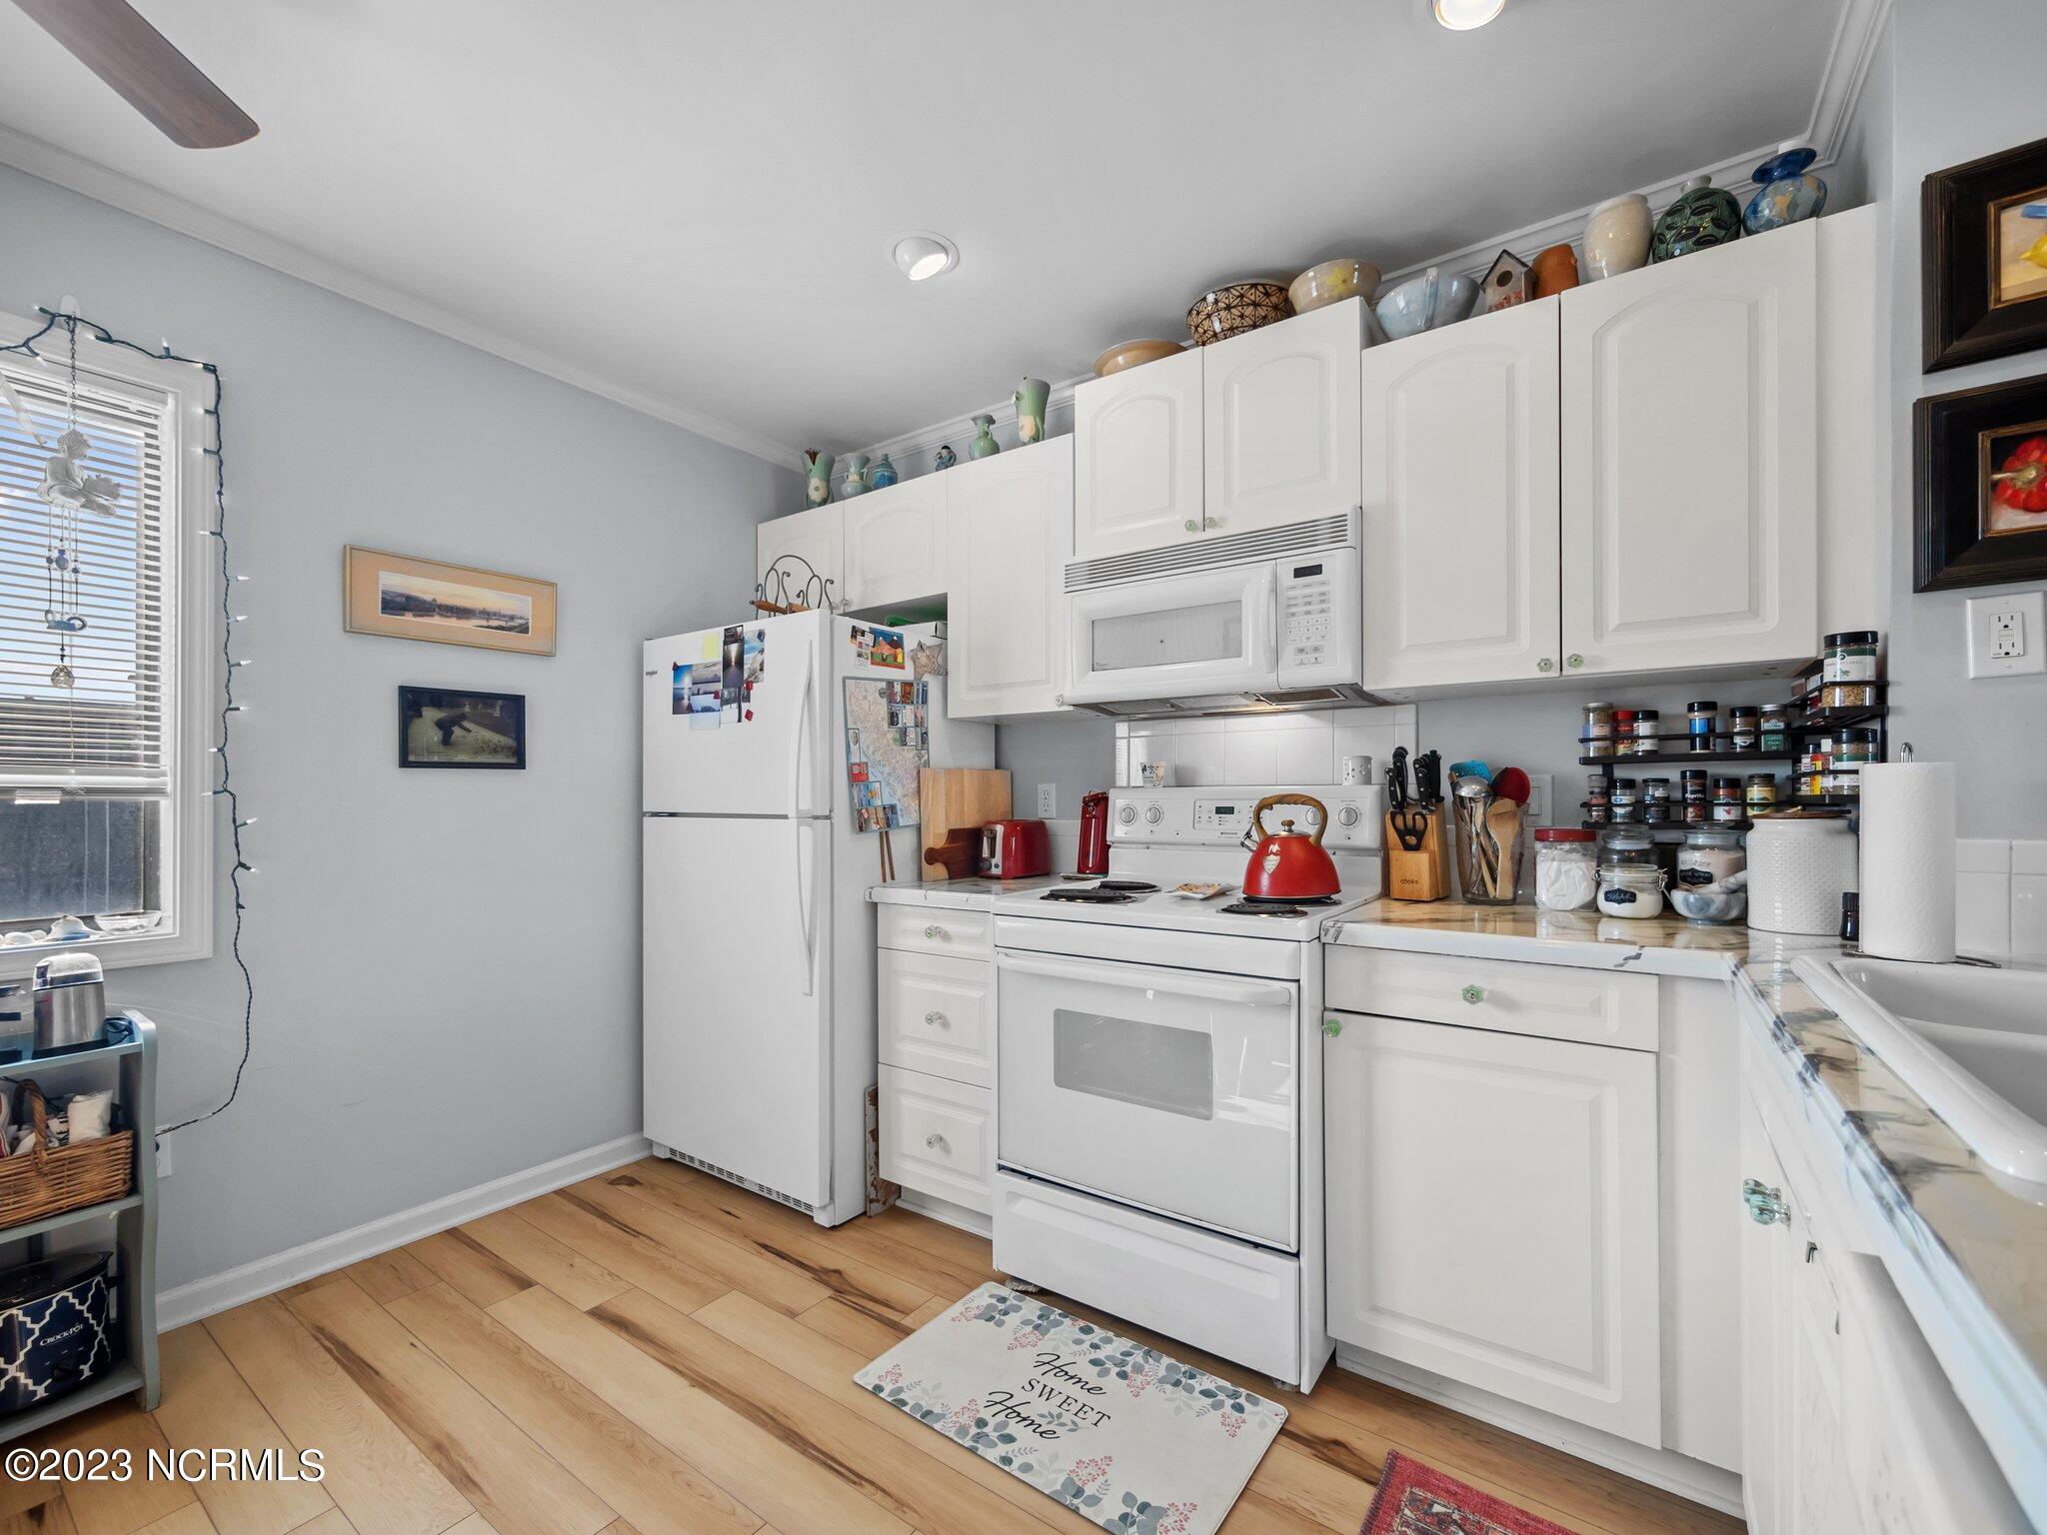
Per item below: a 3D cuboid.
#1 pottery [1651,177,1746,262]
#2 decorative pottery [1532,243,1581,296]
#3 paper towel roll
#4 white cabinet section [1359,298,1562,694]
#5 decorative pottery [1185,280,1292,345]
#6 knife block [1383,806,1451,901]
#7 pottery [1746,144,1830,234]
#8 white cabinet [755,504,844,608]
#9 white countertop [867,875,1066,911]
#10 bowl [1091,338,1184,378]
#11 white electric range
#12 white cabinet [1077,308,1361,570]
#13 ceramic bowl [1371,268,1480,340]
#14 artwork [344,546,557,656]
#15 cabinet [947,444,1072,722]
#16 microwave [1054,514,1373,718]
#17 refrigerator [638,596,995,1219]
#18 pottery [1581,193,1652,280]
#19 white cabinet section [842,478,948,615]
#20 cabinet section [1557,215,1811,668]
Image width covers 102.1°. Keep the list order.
[{"bbox_3d":[1.370,-1.093,1.681,0.146,0.222,0.146,-1,-2,34],"label":"pottery"},{"bbox_3d":[1.142,-1.026,1.774,0.086,0.148,0.086,-1,-2,34],"label":"decorative pottery"},{"bbox_3d":[1.278,0.133,1.200,0.100,0.280,0.100,-1,-2,34],"label":"paper towel roll"},{"bbox_3d":[1.046,-0.587,1.963,0.384,0.765,0.335,-1,-2,34],"label":"white cabinet section"},{"bbox_3d":[0.590,-1.160,2.248,0.282,0.148,0.282,0,-2,0],"label":"decorative pottery"},{"bbox_3d":[0.943,0.197,1.974,0.112,0.226,0.135,-1,-2,34],"label":"knife block"},{"bbox_3d":[1.428,-1.043,1.553,0.117,0.168,0.117,-1,-2,34],"label":"pottery"},{"bbox_3d":[-0.719,-0.724,3.130,0.456,0.392,0.329,-1,-2,34],"label":"white cabinet"},{"bbox_3d":[-0.064,0.362,2.478,0.455,0.043,0.630,-1,-2,34],"label":"white countertop"},{"bbox_3d":[0.359,-1.123,2.404,0.300,0.083,0.300,0,-2,0],"label":"bowl"},{"bbox_3d":[0.420,0.639,2.093,0.759,1.190,0.675,-1,-2,34],"label":"white electric range"},{"bbox_3d":[0.547,-0.828,2.230,0.762,0.474,0.327,-1,-2,34],"label":"white cabinet"},{"bbox_3d":[0.929,-1.015,1.913,0.223,0.135,0.223,-1,-2,34],"label":"ceramic bowl"},{"bbox_3d":[-1.567,-0.446,2.297,0.022,0.222,0.520,-1,-2,34],"label":"artwork"},{"bbox_3d":[0.048,-0.538,2.565,0.455,0.772,0.327,-1,-2,34],"label":"cabinet"},{"bbox_3d":[0.530,-0.368,2.189,0.758,0.415,0.395,-1,-2,34],"label":"microwave"},{"bbox_3d":[-0.658,0.422,2.744,0.812,1.665,0.815,-1,-2,34],"label":"refrigerator"},{"bbox_3d":[1.217,-1.053,1.699,0.120,0.197,0.120,-1,-2,34],"label":"pottery"},{"bbox_3d":[-0.347,-0.755,2.909,0.454,0.376,0.335,-1,-2,34],"label":"white cabinet section"},{"bbox_3d":[1.360,-0.592,1.732,0.385,0.765,0.335,-1,-2,34],"label":"cabinet section"}]

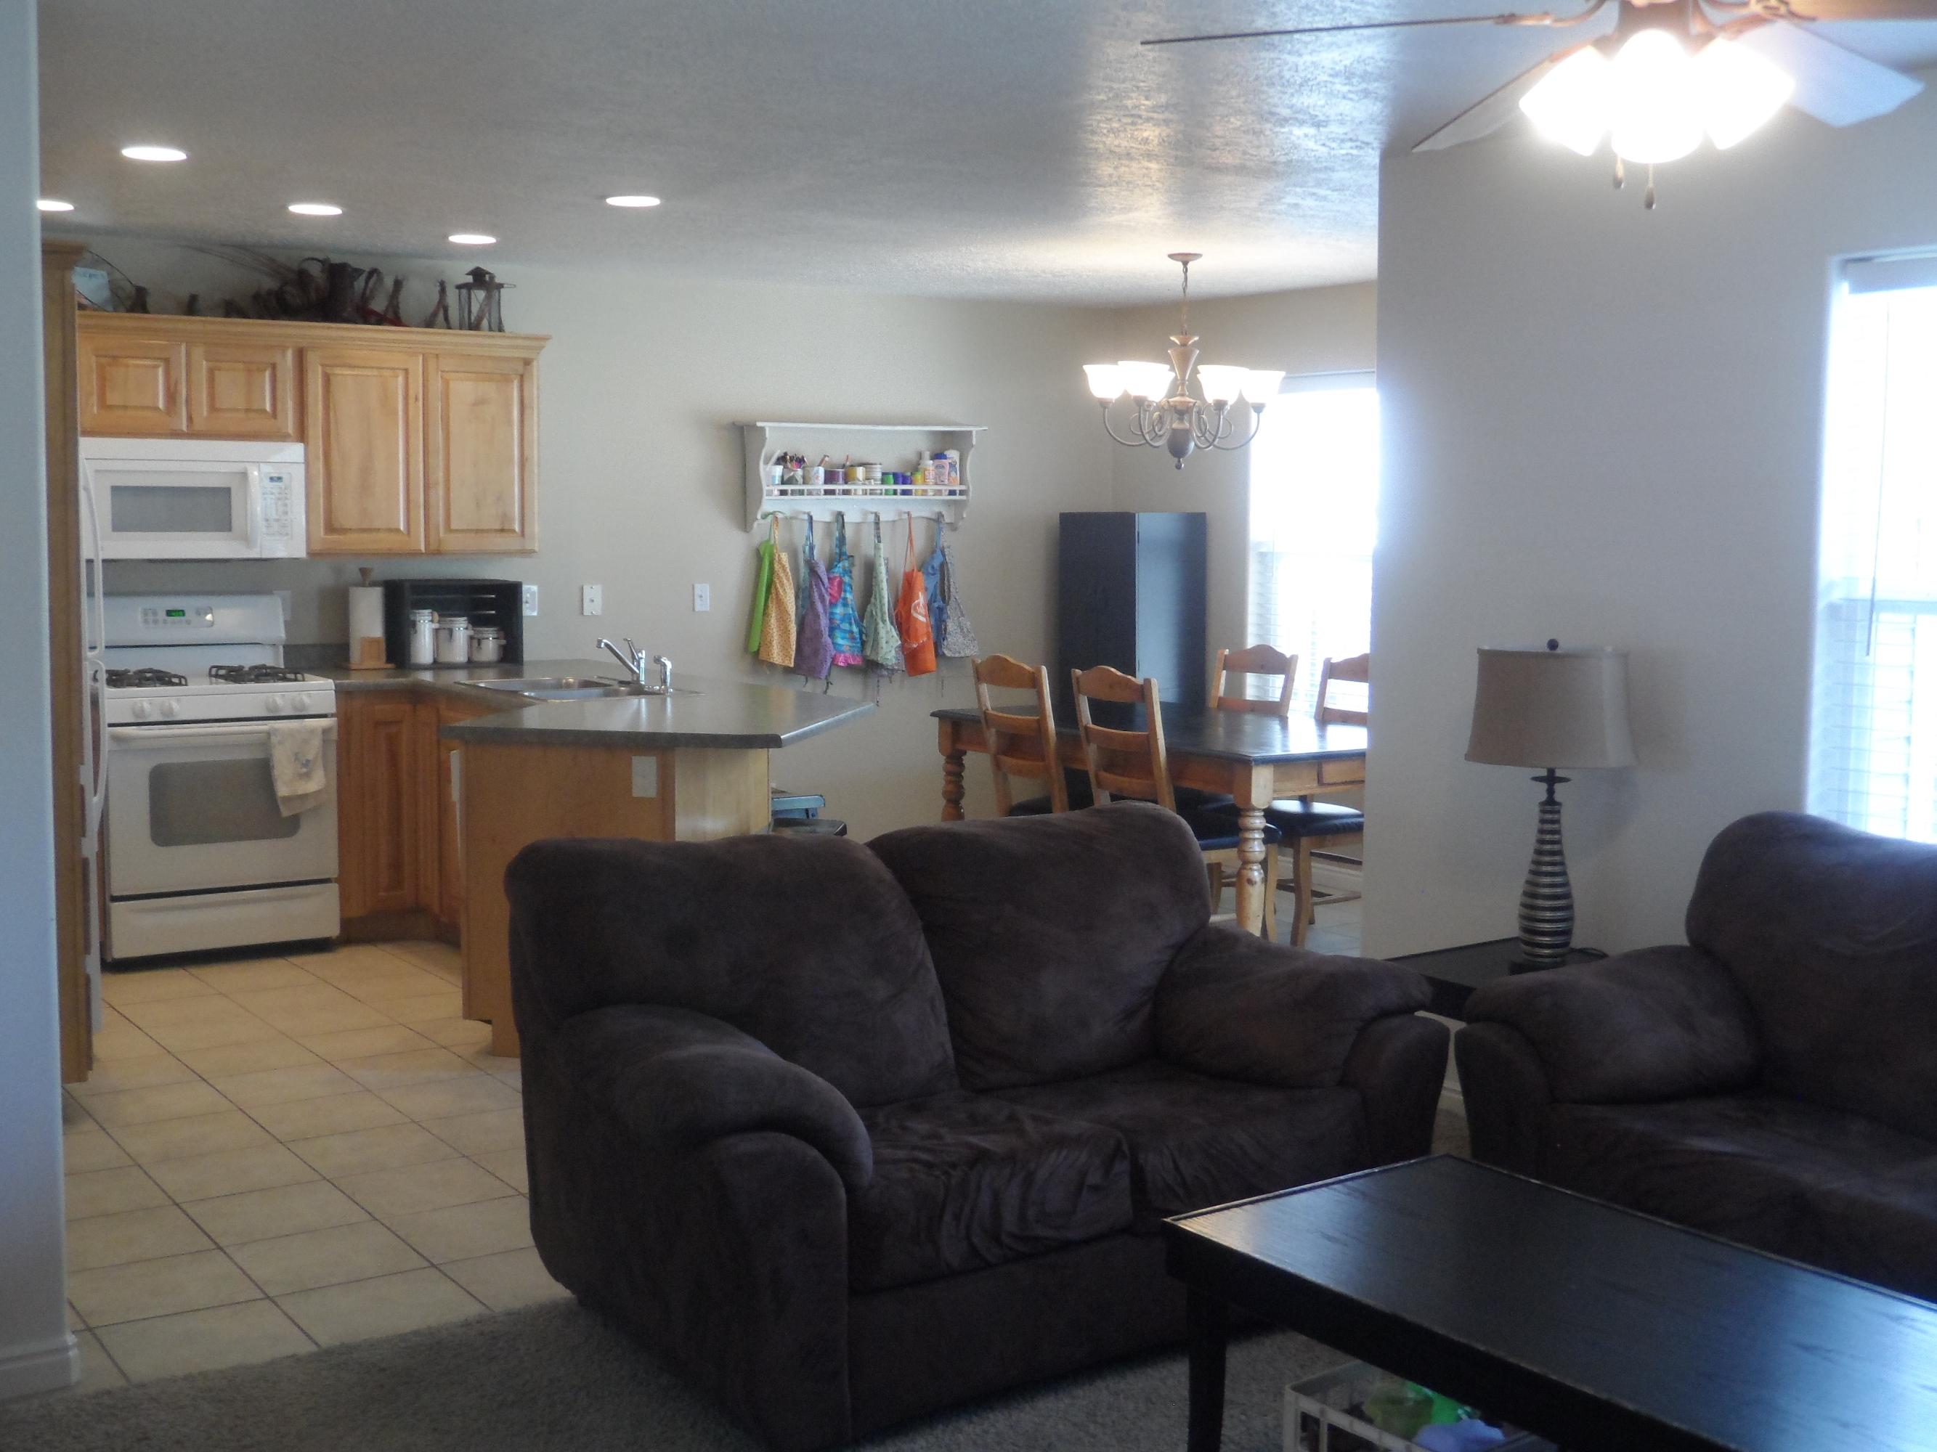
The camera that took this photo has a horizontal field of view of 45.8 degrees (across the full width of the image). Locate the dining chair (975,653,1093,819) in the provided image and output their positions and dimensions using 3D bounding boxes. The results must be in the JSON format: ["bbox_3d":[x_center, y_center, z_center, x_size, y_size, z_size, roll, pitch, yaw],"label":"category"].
[{"bbox_3d":[0.351,0.252,8.064,0.530,1.015,0.460,-3,7,-34],"label":"dining chair"}]

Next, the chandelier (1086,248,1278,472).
[{"bbox_3d":[0.764,-1.291,8.133,0.700,0.755,0.700,1,6,0],"label":"chandelier"}]

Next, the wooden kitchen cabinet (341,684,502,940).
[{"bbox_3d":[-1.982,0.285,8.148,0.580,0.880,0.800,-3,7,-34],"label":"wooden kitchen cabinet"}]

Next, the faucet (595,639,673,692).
[{"bbox_3d":[-1.123,-0.214,7.777,0.200,0.175,0.220,-3,7,-34],"label":"faucet"}]

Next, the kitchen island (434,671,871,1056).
[{"bbox_3d":[-0.956,0.372,7.296,1.270,0.910,1.700,2,6,11],"label":"kitchen island"}]

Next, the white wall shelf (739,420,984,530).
[{"bbox_3d":[-0.436,-1.036,9.609,1.125,0.445,0.180,-3,7,-34],"label":"white wall shelf"}]

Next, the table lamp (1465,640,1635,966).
[{"bbox_3d":[1.328,0.170,5.225,0.370,0.750,0.330,5,7,33],"label":"table lamp"}]

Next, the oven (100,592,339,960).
[{"bbox_3d":[-2.642,0.157,7.895,0.757,1.175,0.710,-3,7,-34],"label":"oven"}]

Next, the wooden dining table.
[{"bbox_3d":[0.809,0.373,8.218,1.070,0.750,1.660,-3,7,-34],"label":"wooden dining table"}]

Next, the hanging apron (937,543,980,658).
[{"bbox_3d":[-0.038,-0.541,9.967,0.230,0.500,0.080,-3,7,-34],"label":"hanging apron"}]

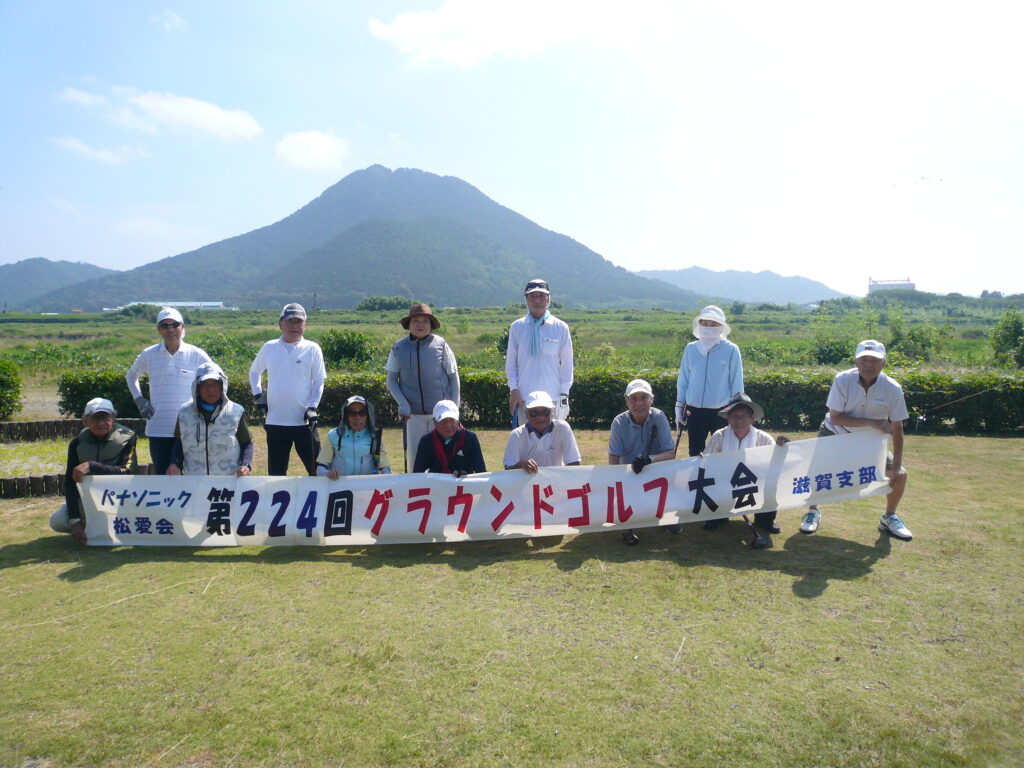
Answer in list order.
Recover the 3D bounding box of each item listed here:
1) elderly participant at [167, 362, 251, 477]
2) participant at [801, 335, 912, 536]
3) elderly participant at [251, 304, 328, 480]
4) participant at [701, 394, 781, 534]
[{"bbox_3d":[-2.217,0.448,6.065,0.580,1.220,0.620,-1,5,-10],"label":"elderly participant"},{"bbox_3d":[2.502,0.369,5.980,0.720,1.370,0.640,1,5,12],"label":"participant"},{"bbox_3d":[-1.645,0.228,6.098,0.550,1.630,0.360,-1,5,-8],"label":"elderly participant"},{"bbox_3d":[1.677,0.561,6.079,0.580,0.970,0.640,1,5,6],"label":"participant"}]

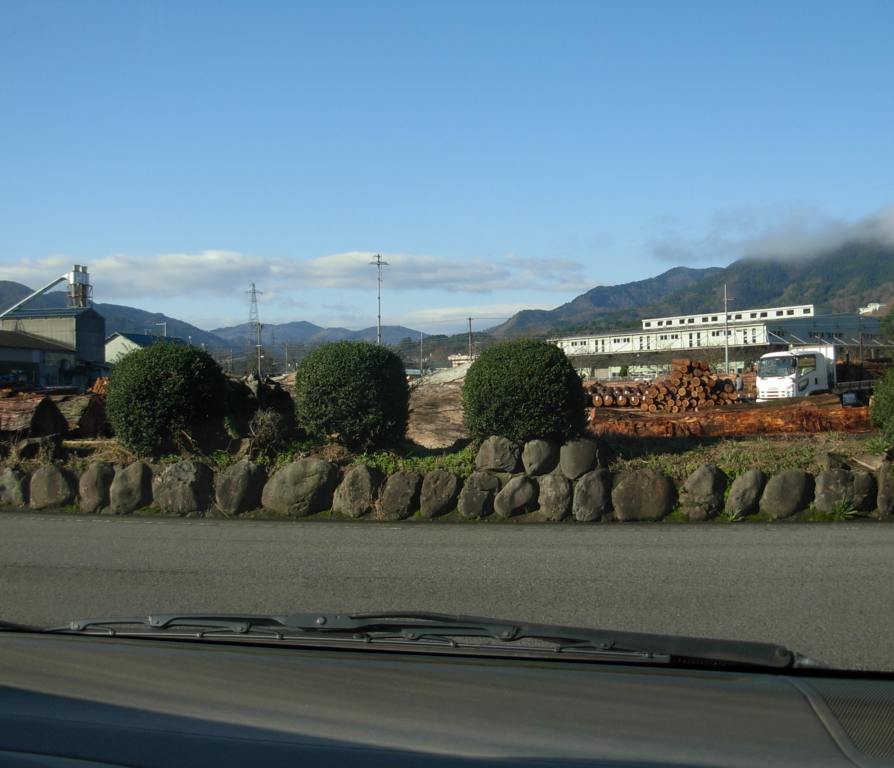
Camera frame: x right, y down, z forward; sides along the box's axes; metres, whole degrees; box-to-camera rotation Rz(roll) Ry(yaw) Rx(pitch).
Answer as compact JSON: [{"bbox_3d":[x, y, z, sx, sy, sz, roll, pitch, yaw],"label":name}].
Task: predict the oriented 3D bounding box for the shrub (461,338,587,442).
[{"bbox_3d":[0.819,0.076,12.200,1.298,1.140,1.271,-1,-1,0],"label":"shrub"}]

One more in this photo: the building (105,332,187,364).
[{"bbox_3d":[-31.800,-1.440,120.700,9.000,7.400,13.000,-1,-1,18],"label":"building"}]

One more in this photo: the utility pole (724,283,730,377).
[{"bbox_3d":[26.860,-3.980,108.000,0.300,11.200,0.300,-1,-1,0],"label":"utility pole"}]

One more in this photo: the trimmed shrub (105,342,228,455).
[{"bbox_3d":[-3.244,0.168,13.000,1.383,1.295,1.354,-1,-1,0],"label":"trimmed shrub"}]

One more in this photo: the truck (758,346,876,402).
[{"bbox_3d":[17.000,-0.330,49.200,8.000,2.850,2.300,0,-1,-33],"label":"truck"}]

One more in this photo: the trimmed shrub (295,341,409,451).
[{"bbox_3d":[-1.059,0.129,12.600,1.252,1.233,1.227,-1,-1,0],"label":"trimmed shrub"}]

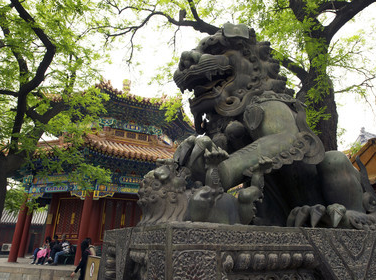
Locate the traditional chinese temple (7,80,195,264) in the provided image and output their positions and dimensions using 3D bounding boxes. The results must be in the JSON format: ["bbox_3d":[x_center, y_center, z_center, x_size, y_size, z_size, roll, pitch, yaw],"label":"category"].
[{"bbox_3d":[-4.671,1.336,18.907,11.552,12.338,11.552,10,-22,-23],"label":"traditional chinese temple"}]

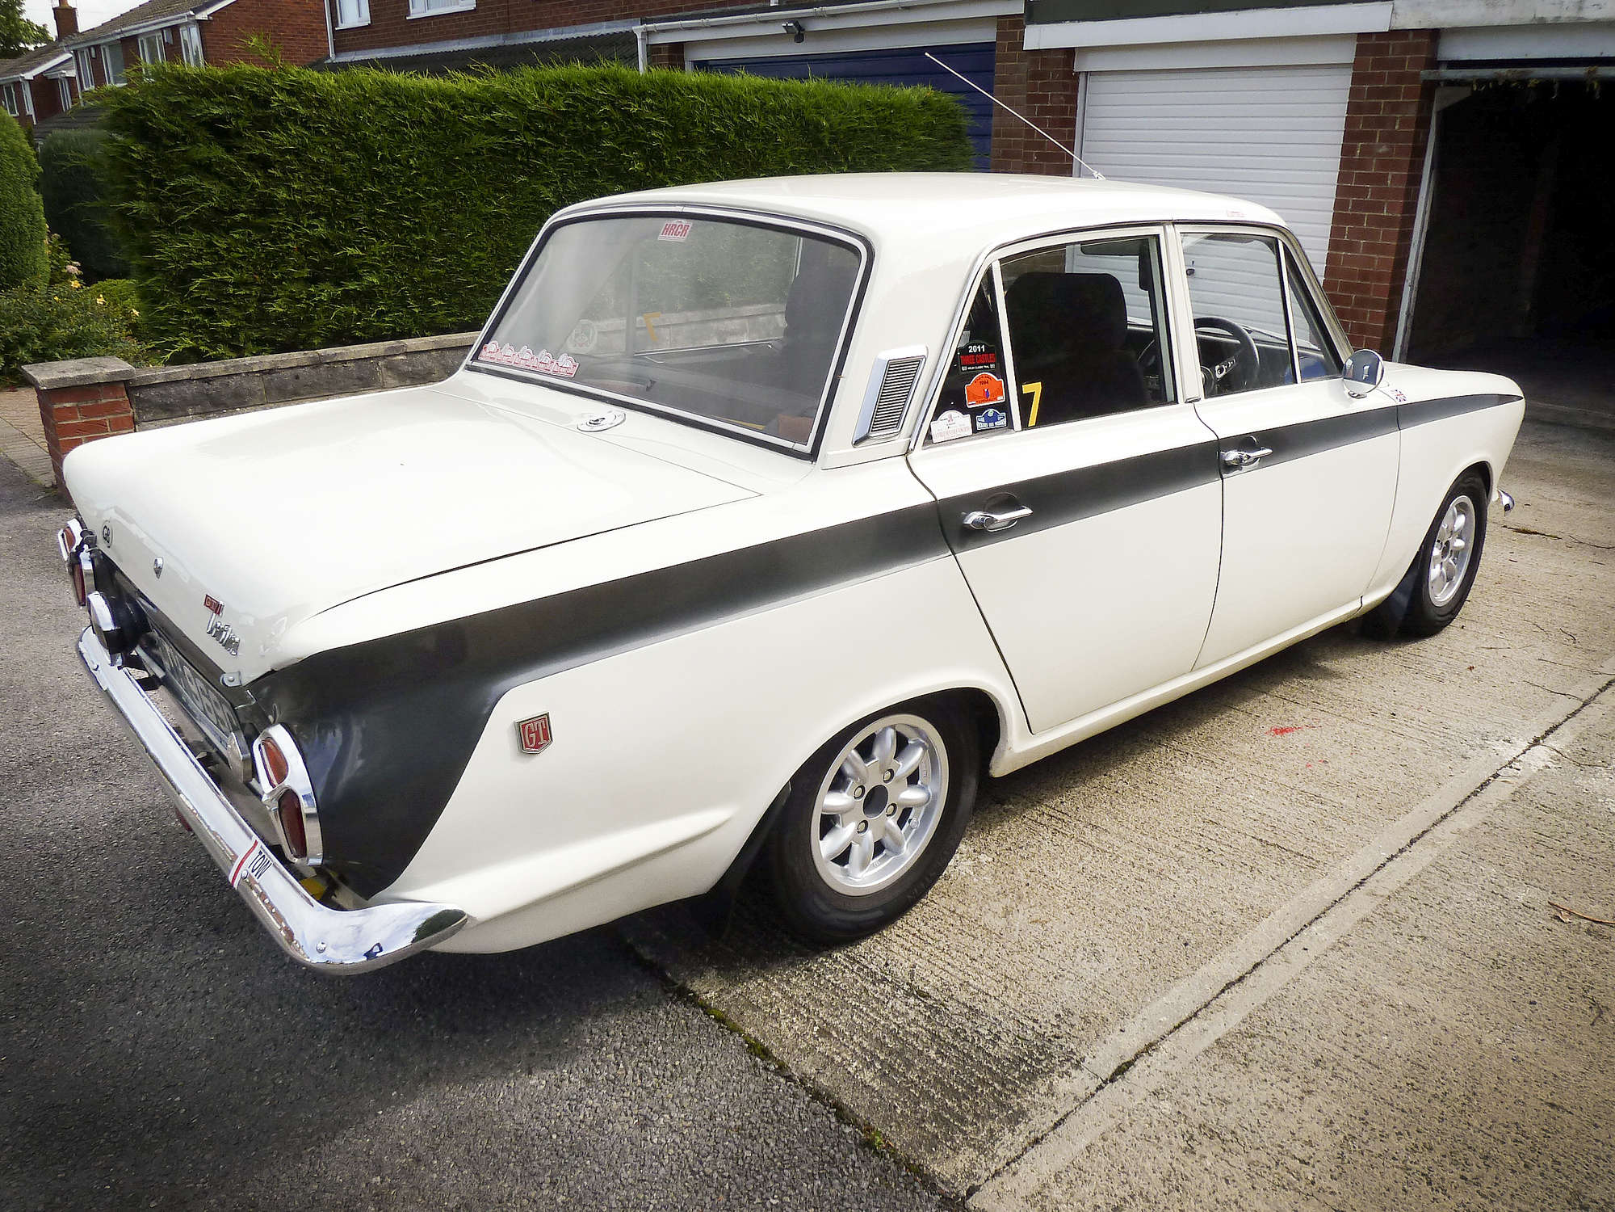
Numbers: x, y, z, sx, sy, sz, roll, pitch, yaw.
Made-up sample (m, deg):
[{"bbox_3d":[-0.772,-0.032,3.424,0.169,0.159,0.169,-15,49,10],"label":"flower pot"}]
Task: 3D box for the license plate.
[{"bbox_3d":[-1.065,0.149,2.026,0.020,0.116,0.525,-16,25,-38],"label":"license plate"}]

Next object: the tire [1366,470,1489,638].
[{"bbox_3d":[2.004,-0.197,3.774,0.581,0.581,0.182,-17,25,-40],"label":"tire"}]

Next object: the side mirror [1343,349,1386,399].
[{"bbox_3d":[1.361,-0.564,2.839,0.061,0.126,0.109,-13,23,-33],"label":"side mirror"}]

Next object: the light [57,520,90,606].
[{"bbox_3d":[-1.538,-0.087,2.455,0.061,0.192,0.187,-16,25,-38],"label":"light"}]

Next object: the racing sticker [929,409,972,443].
[{"bbox_3d":[0.256,-0.320,2.062,0.103,0.051,0.003,-16,10,-38],"label":"racing sticker"}]

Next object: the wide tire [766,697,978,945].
[{"bbox_3d":[0.090,0.349,2.237,0.581,0.581,0.182,-16,25,-38],"label":"wide tire"}]

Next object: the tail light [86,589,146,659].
[{"bbox_3d":[-1.252,0.025,2.137,0.085,0.120,0.120,-16,26,-39],"label":"tail light"}]

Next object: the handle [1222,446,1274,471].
[{"bbox_3d":[0.970,-0.325,2.576,0.197,0.036,0.049,-16,25,-38],"label":"handle"}]

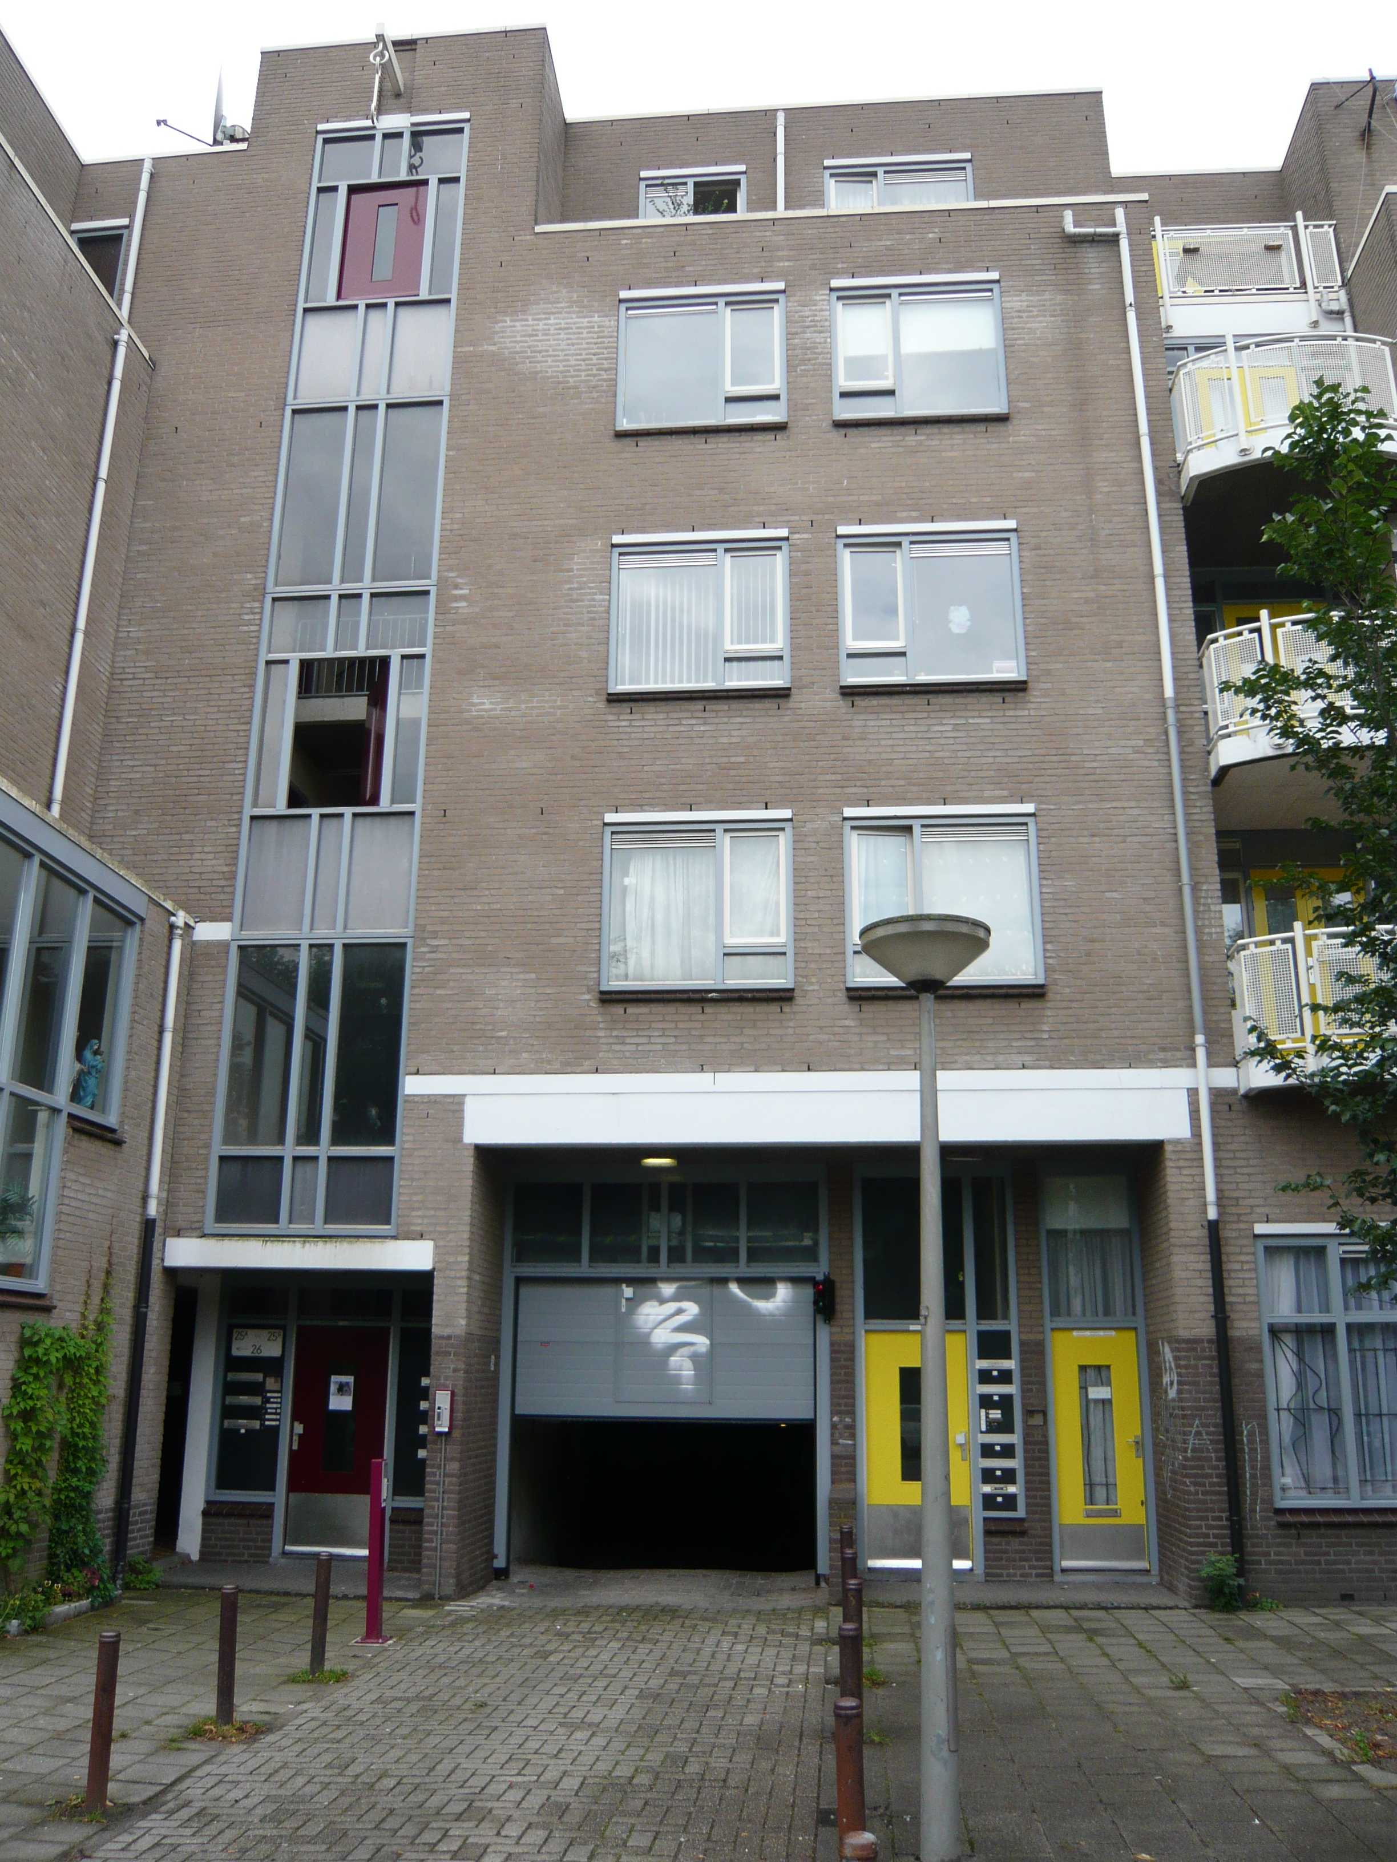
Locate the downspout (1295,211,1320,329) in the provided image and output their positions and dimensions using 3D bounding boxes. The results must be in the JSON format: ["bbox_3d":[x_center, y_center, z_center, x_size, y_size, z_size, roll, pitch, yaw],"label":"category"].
[{"bbox_3d":[6.112,-6.674,15.141,0.080,1.410,0.080,-1,-16,5],"label":"downspout"}]

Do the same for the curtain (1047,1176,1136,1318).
[{"bbox_3d":[3.393,2.733,13.041,0.795,1.253,0.100,-1,-16,5],"label":"curtain"}]

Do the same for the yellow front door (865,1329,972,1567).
[{"bbox_3d":[1.877,4.423,12.863,0.876,1.956,0.070,-1,-16,5],"label":"yellow front door"}]

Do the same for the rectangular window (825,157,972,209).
[{"bbox_3d":[2.182,-7.736,16.272,1.633,1.586,0.120,-1,-16,5],"label":"rectangular window"}]

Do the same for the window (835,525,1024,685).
[{"bbox_3d":[2.069,-2.918,13.454,1.633,1.586,0.120,-1,-16,5],"label":"window"}]

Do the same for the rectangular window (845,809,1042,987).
[{"bbox_3d":[2.072,-0.298,12.748,1.637,1.600,0.120,-1,-16,5],"label":"rectangular window"}]

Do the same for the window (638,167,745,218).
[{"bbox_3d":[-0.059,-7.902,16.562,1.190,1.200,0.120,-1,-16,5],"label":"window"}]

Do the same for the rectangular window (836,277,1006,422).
[{"bbox_3d":[2.079,-5.547,14.268,1.632,1.599,0.130,-1,-16,5],"label":"rectangular window"}]

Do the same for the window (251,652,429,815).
[{"bbox_3d":[-3.239,-1.795,13.668,1.585,1.529,0.120,-1,-16,5],"label":"window"}]

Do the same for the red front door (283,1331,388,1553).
[{"bbox_3d":[-3.166,4.457,13.218,0.883,1.956,0.070,-1,-16,5],"label":"red front door"}]

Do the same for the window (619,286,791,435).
[{"bbox_3d":[0.034,-5.482,14.397,1.633,1.586,0.120,-1,-16,5],"label":"window"}]

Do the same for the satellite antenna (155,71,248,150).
[{"bbox_3d":[-5.397,-8.831,16.276,0.700,0.820,0.800,8,-18,-23],"label":"satellite antenna"}]

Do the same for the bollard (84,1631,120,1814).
[{"bbox_3d":[-2.265,3.011,5.742,0.085,0.650,0.085,-1,-16,5],"label":"bollard"}]

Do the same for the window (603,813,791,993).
[{"bbox_3d":[-0.002,-0.252,12.937,1.651,1.587,0.120,-1,-16,5],"label":"window"}]

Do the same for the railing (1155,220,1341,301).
[{"bbox_3d":[5.569,-6.926,15.465,2.080,1.000,0.100,-1,-16,5],"label":"railing"}]

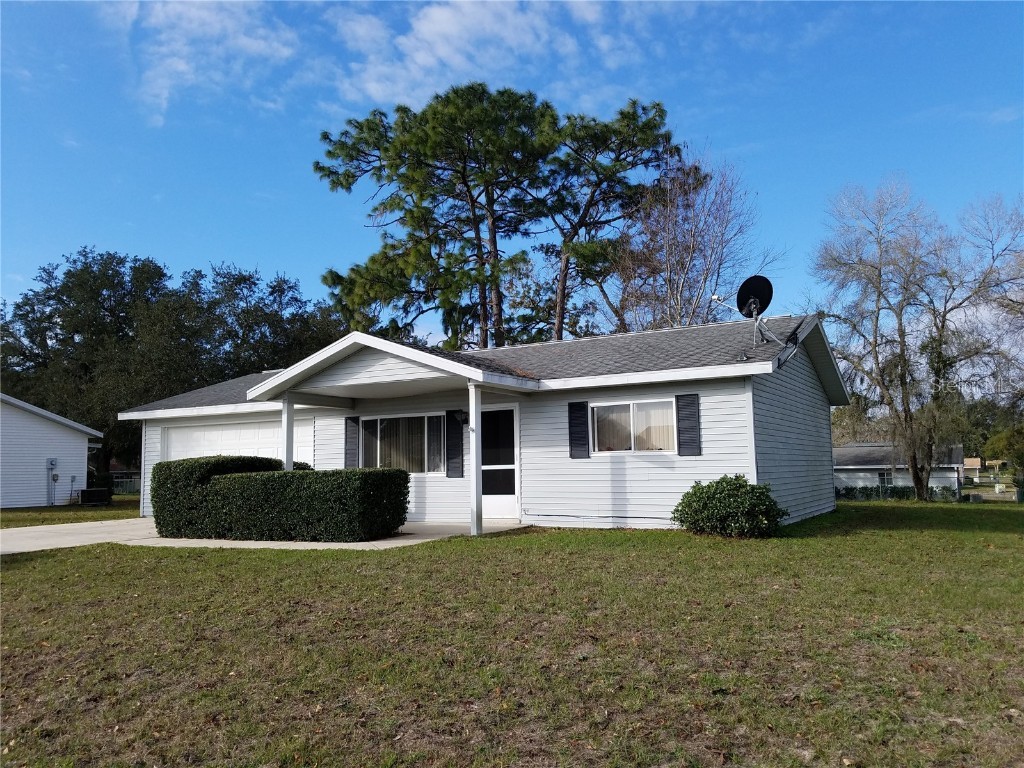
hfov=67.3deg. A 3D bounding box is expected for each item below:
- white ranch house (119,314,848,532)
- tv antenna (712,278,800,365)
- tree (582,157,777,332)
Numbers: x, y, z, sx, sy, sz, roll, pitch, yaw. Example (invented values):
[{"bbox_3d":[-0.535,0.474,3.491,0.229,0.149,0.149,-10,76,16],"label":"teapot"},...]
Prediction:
[{"bbox_3d":[-1.380,1.058,17.796,15.821,3.892,9.831,-5,-7,31],"label":"white ranch house"},{"bbox_3d":[3.950,-1.190,12.780,0.850,1.220,1.000,4,-8,-38],"label":"tv antenna"},{"bbox_3d":[6.072,-2.215,27.880,6.600,12.400,6.400,-1,-6,0],"label":"tree"}]

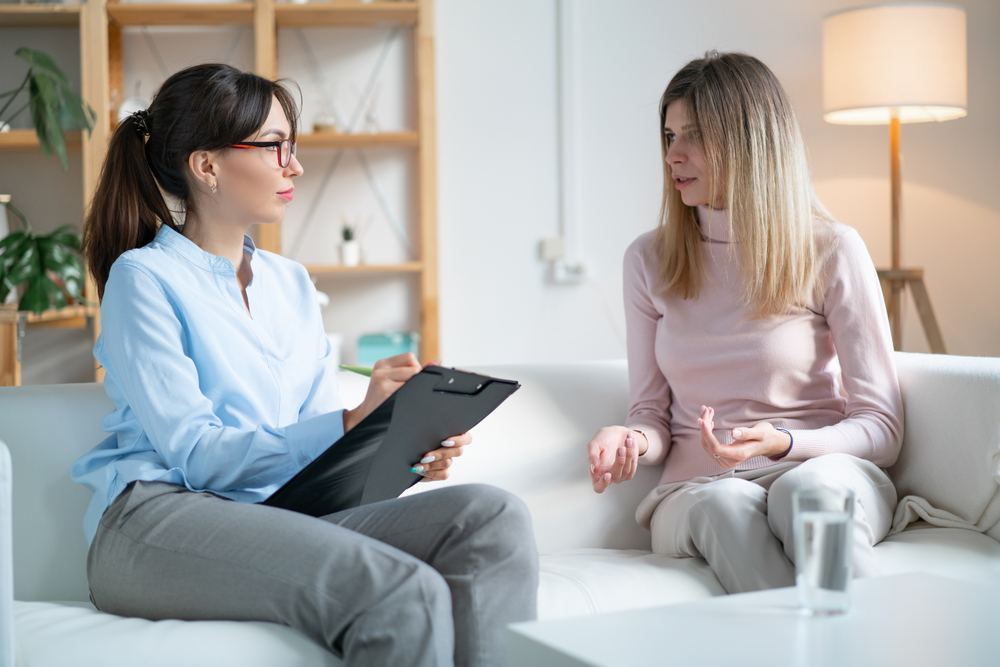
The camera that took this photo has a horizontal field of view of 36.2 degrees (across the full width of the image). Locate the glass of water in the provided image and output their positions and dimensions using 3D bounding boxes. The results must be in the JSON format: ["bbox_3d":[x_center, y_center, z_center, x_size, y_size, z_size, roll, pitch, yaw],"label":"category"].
[{"bbox_3d":[0.354,0.238,1.670,0.066,0.131,0.066,-1,2,0],"label":"glass of water"}]

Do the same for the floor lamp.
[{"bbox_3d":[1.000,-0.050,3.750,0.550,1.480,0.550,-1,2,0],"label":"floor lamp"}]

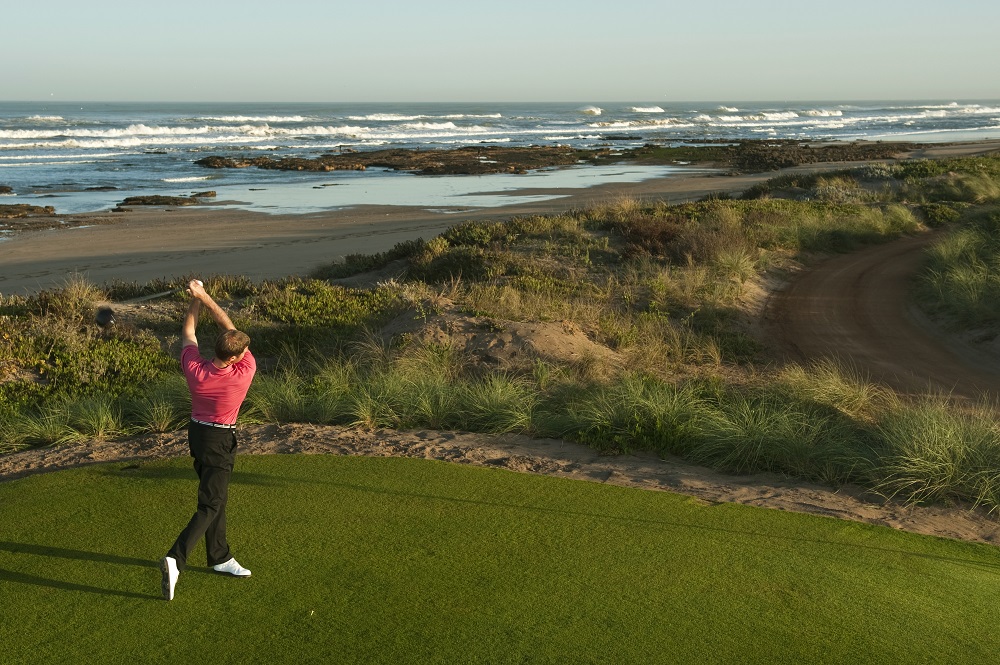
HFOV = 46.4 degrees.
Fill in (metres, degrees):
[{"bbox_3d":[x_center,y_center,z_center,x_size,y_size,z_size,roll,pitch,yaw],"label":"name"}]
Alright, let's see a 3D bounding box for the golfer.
[{"bbox_3d":[-1.935,0.716,7.836,0.570,2.020,0.780,2,11,12],"label":"golfer"}]

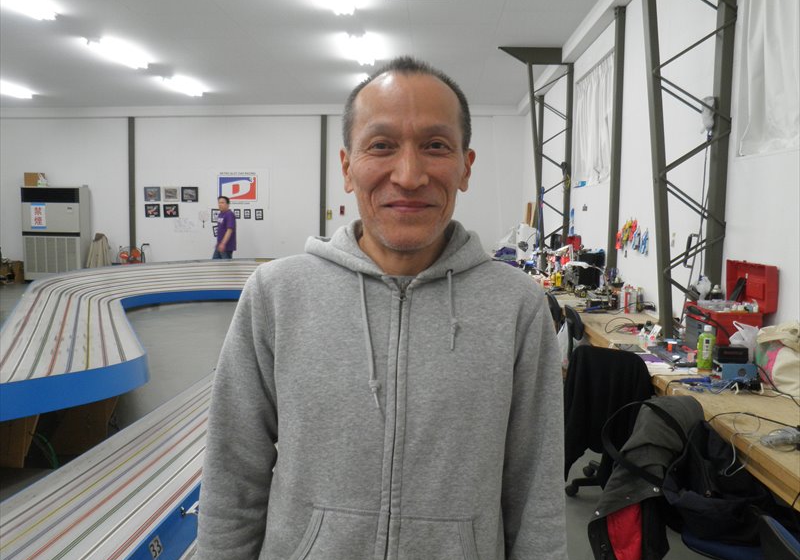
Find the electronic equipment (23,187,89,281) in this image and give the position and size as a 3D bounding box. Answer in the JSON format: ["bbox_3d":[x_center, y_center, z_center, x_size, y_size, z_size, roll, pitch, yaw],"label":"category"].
[{"bbox_3d":[-6.943,-0.911,13.170,1.197,1.886,0.440,1,6,3],"label":"electronic equipment"}]

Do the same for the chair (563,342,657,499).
[{"bbox_3d":[1.063,0.685,3.190,0.520,0.800,0.560,4,7,33],"label":"chair"}]

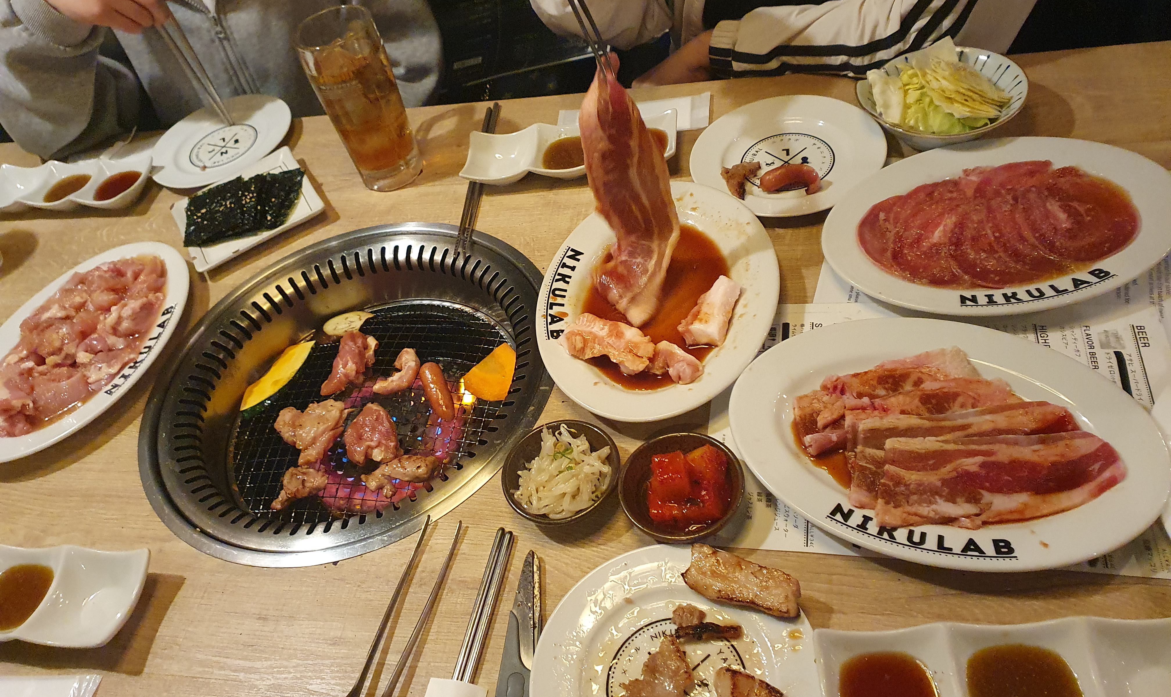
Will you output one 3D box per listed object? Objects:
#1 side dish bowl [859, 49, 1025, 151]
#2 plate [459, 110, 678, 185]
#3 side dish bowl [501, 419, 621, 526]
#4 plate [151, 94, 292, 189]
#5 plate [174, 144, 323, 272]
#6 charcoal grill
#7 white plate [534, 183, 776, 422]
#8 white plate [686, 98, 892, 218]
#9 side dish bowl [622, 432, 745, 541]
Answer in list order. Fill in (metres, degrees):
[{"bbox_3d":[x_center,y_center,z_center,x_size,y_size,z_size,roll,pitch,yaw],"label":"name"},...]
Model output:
[{"bbox_3d":[0.307,-0.207,0.767,0.131,0.047,0.131,-7,49,9],"label":"side dish bowl"},{"bbox_3d":[-0.013,-0.186,0.842,0.207,0.031,0.069,-3,49,12],"label":"plate"},{"bbox_3d":[-0.013,0.092,0.602,0.080,0.035,0.080,-7,49,9],"label":"side dish bowl"},{"bbox_3d":[-0.407,-0.229,0.995,0.169,0.021,0.169,-7,49,9],"label":"plate"},{"bbox_3d":[-0.342,-0.138,0.898,0.134,0.019,0.129,-32,50,-13],"label":"plate"},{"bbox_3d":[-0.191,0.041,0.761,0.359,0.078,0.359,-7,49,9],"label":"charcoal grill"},{"bbox_3d":[0.058,-0.038,0.701,0.190,0.026,0.256,1,50,15],"label":"white plate"},{"bbox_3d":[0.177,-0.166,0.783,0.169,0.022,0.169,-7,49,9],"label":"white plate"},{"bbox_3d":[0.065,0.098,0.576,0.080,0.035,0.080,-7,49,9],"label":"side dish bowl"}]

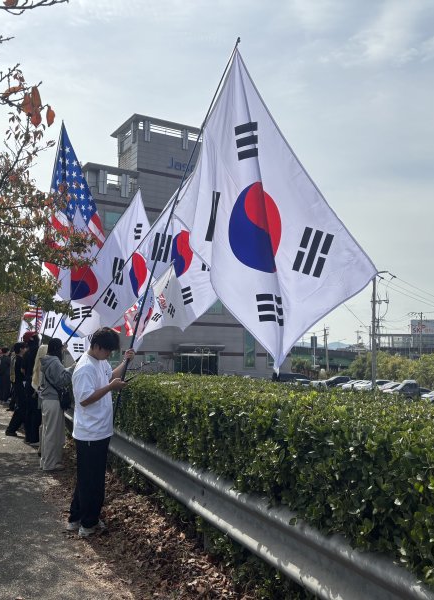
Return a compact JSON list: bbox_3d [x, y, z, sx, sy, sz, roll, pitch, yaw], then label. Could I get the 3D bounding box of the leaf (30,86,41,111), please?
[{"bbox_3d":[-0.740,-0.822,2.450,0.048,0.098,0.030,2,-6,-17],"label":"leaf"}]

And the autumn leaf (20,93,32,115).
[{"bbox_3d":[-0.687,-0.703,2.150,0.042,0.077,0.030,1,-5,0],"label":"autumn leaf"}]

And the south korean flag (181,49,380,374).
[{"bbox_3d":[0.480,-0.690,4.850,1.500,2.450,0.550,2,-5,-18],"label":"south korean flag"}]

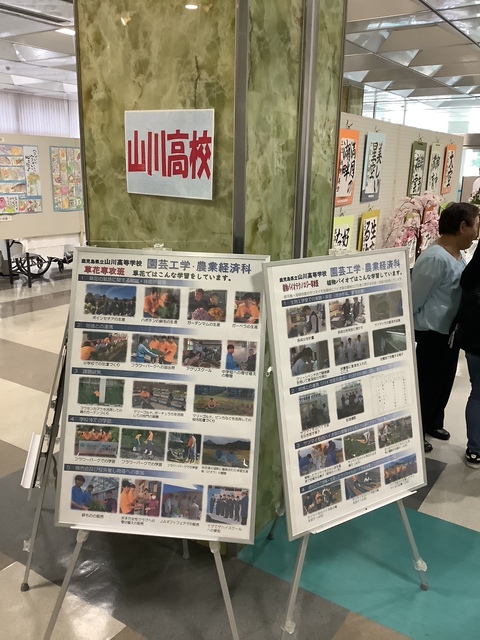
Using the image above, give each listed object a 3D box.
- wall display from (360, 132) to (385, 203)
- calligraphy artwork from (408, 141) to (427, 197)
[{"bbox_3d":[0.924,-1.062,3.982,0.020,0.466,0.317,11,18,34],"label":"wall display"},{"bbox_3d":[1.448,-1.222,4.691,0.020,0.450,0.318,11,18,34],"label":"calligraphy artwork"}]

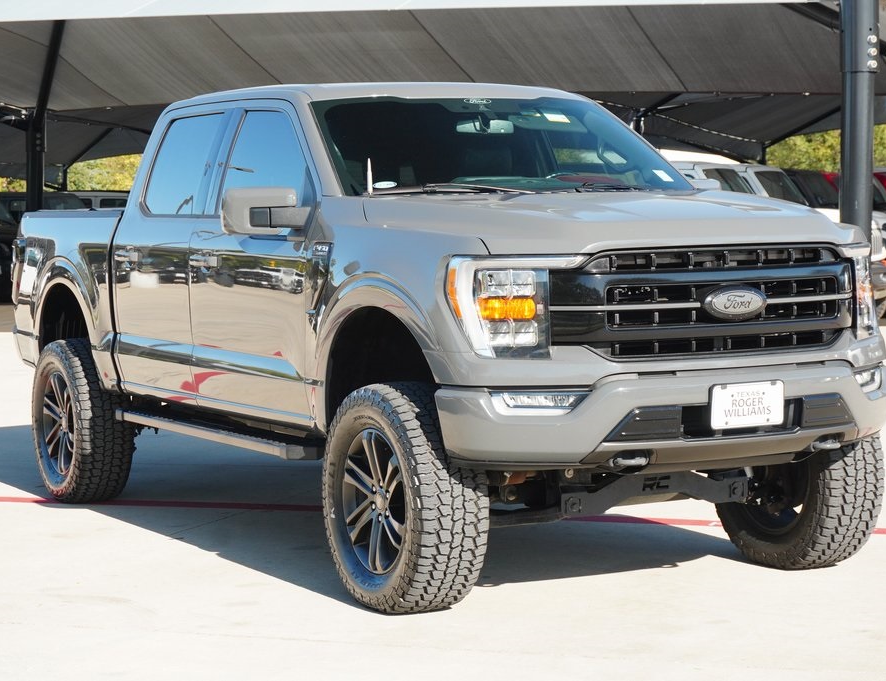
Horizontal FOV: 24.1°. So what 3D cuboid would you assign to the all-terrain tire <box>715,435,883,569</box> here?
[{"bbox_3d":[1.423,0.501,8.449,0.295,0.846,0.846,-3,4,-28],"label":"all-terrain tire"}]

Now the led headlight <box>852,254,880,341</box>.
[{"bbox_3d":[1.580,-0.185,7.883,0.310,0.350,0.310,-3,4,-28],"label":"led headlight"}]

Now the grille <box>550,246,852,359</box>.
[{"bbox_3d":[0.984,-0.136,7.354,1.320,0.385,0.150,-3,4,-28],"label":"grille"}]

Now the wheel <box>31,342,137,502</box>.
[{"bbox_3d":[-1.893,0.414,10.885,0.312,0.833,0.843,-3,4,-28],"label":"wheel"}]

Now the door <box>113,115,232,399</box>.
[{"bbox_3d":[-1.241,-0.404,9.641,0.270,1.345,1.060,-3,4,-28],"label":"door"}]

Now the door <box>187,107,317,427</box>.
[{"bbox_3d":[-0.715,-0.355,8.648,0.270,1.340,1.300,-3,4,-28],"label":"door"}]

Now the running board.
[{"bbox_3d":[-1.018,0.394,9.197,0.180,0.075,2.050,-3,4,-28],"label":"running board"}]

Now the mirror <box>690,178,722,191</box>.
[{"bbox_3d":[1.166,-0.607,9.212,0.265,0.200,0.180,-3,4,-28],"label":"mirror"}]

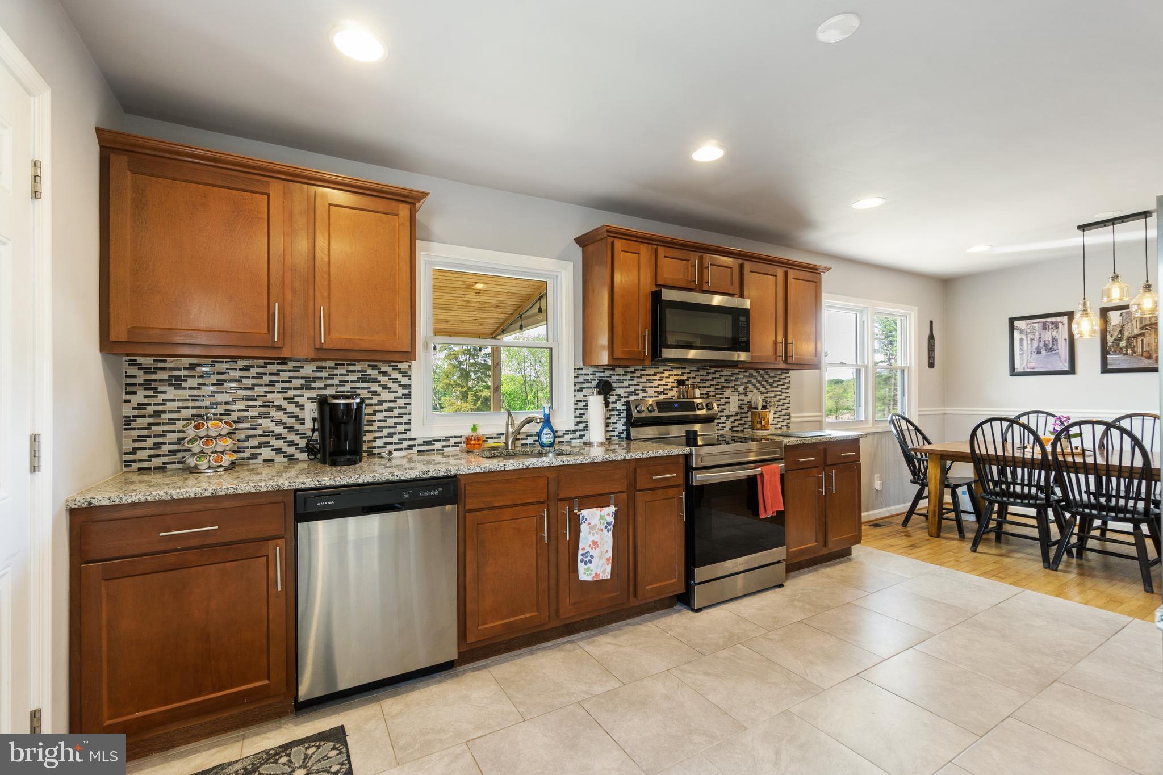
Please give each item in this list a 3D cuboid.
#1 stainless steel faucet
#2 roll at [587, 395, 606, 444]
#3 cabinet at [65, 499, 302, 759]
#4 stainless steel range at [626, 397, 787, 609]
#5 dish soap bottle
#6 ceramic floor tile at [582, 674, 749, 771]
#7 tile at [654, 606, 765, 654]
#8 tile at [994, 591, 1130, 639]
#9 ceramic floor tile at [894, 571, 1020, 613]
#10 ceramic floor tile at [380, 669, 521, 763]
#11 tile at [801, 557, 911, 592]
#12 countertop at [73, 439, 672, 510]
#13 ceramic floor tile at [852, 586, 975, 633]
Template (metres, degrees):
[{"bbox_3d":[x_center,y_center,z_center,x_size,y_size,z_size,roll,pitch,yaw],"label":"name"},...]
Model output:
[{"bbox_3d":[-0.308,0.224,2.607,0.260,0.220,0.075,-1,-1,40],"label":"stainless steel faucet"},{"bbox_3d":[0.089,0.199,2.969,0.107,0.285,0.107,-1,-1,0],"label":"roll"},{"bbox_3d":[-1.479,0.825,1.914,0.602,0.876,0.625,0,-1,-30],"label":"cabinet"},{"bbox_3d":[0.802,0.672,3.148,0.767,1.190,0.715,0,-1,-30],"label":"stainless steel range"},{"bbox_3d":[-0.198,0.226,2.791,0.100,0.246,0.065,0,-1,-17],"label":"dish soap bottle"},{"bbox_3d":[0.301,1.271,1.870,0.456,0.012,0.452,0,-1,-30],"label":"ceramic floor tile"},{"bbox_3d":[0.674,1.282,2.600,0.456,0.012,0.452,0,-1,-30],"label":"tile"},{"bbox_3d":[2.655,1.252,2.680,0.445,0.012,0.452,0,-1,-30],"label":"tile"},{"bbox_3d":[2.306,1.258,2.999,0.547,0.012,0.446,0,-1,-30],"label":"ceramic floor tile"},{"bbox_3d":[-0.519,1.264,1.902,0.448,0.012,0.440,0,-1,-30],"label":"ceramic floor tile"},{"bbox_3d":[1.838,1.263,3.242,0.450,0.012,0.440,0,-1,-30],"label":"tile"},{"bbox_3d":[-0.644,0.371,2.392,2.540,0.036,0.635,0,-1,-30],"label":"countertop"},{"bbox_3d":[1.865,1.252,2.732,0.446,0.010,0.446,0,-1,-29],"label":"ceramic floor tile"}]

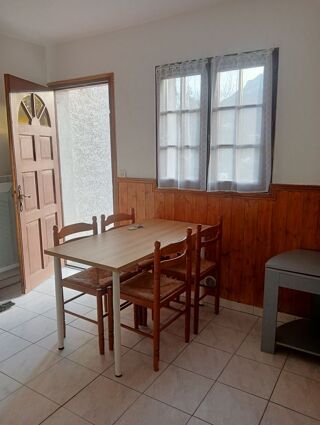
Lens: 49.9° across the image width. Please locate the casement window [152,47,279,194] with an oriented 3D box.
[{"bbox_3d":[0.423,-0.715,2.918,1.080,1.120,0.070,7,13,31],"label":"casement window"}]

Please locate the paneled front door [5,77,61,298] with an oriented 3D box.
[{"bbox_3d":[-1.298,-0.289,3.666,0.045,2.080,0.785,2,12,14],"label":"paneled front door"}]

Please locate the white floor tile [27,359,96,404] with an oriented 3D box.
[{"bbox_3d":[-0.617,1.075,2.205,0.330,0.010,0.330,7,13,31],"label":"white floor tile"}]

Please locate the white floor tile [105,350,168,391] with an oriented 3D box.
[{"bbox_3d":[-0.158,1.050,2.308,0.330,0.010,0.330,7,13,31],"label":"white floor tile"}]

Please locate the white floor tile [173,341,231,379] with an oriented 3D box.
[{"bbox_3d":[0.301,1.026,2.410,0.330,0.010,0.330,7,13,31],"label":"white floor tile"}]

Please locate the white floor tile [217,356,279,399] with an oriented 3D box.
[{"bbox_3d":[0.583,1.058,2.236,0.330,0.010,0.330,7,13,31],"label":"white floor tile"}]

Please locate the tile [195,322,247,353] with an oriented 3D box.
[{"bbox_3d":[0.478,0.969,2.687,0.330,0.010,0.330,7,13,31],"label":"tile"}]

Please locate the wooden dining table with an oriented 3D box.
[{"bbox_3d":[-0.161,0.559,2.810,0.670,0.754,1.280,7,14,34],"label":"wooden dining table"}]

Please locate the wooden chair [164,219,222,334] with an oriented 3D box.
[{"bbox_3d":[0.230,0.471,2.898,0.460,0.886,0.430,7,14,34],"label":"wooden chair"}]

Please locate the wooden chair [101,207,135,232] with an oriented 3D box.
[{"bbox_3d":[-0.197,0.440,3.072,0.460,0.886,0.430,8,14,35],"label":"wooden chair"}]

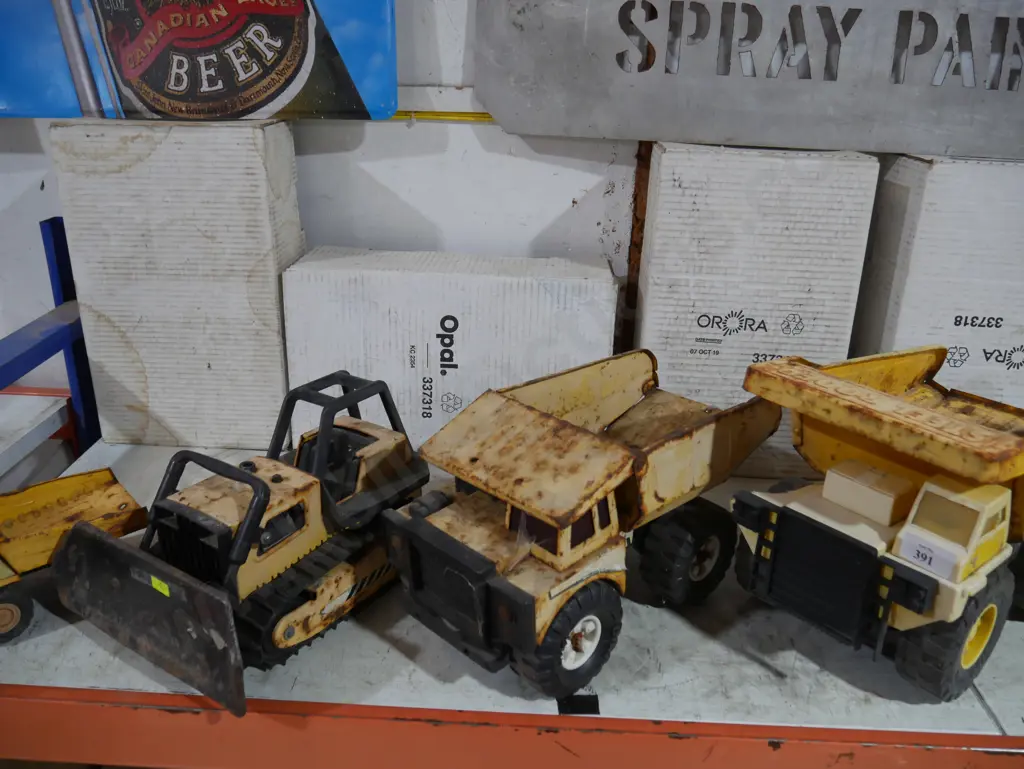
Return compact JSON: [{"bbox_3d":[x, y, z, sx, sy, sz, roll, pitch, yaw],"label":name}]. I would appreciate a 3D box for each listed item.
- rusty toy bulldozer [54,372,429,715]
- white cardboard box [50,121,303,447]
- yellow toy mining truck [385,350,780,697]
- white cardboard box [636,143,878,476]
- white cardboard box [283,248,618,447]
[{"bbox_3d":[-0.261,0.123,0.900,0.286,0.209,0.348,15,24,34],"label":"rusty toy bulldozer"},{"bbox_3d":[-0.480,-0.154,1.268,0.278,0.467,0.176,1,20,-2],"label":"white cardboard box"},{"bbox_3d":[0.094,0.122,0.889,0.203,0.233,0.441,20,27,41],"label":"yellow toy mining truck"},{"bbox_3d":[0.333,-0.108,1.210,0.272,0.453,0.176,3,20,5],"label":"white cardboard box"},{"bbox_3d":[-0.088,-0.049,1.284,0.467,0.275,0.177,2,20,3],"label":"white cardboard box"}]

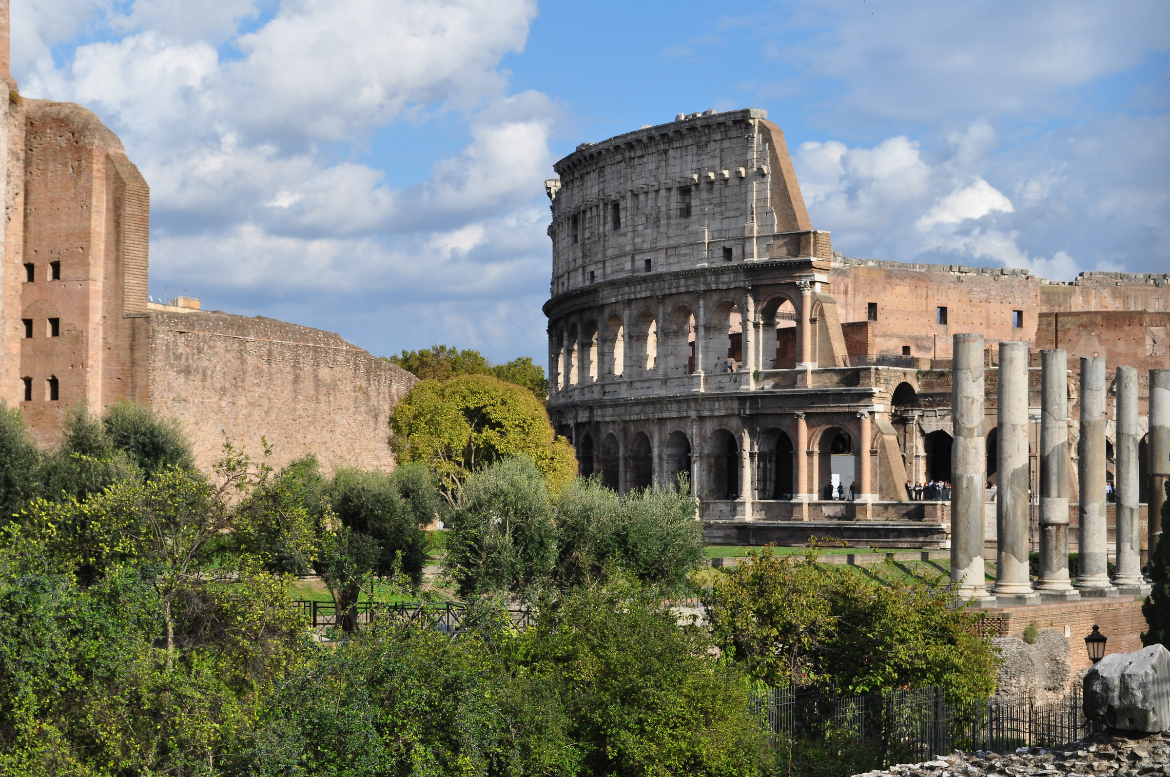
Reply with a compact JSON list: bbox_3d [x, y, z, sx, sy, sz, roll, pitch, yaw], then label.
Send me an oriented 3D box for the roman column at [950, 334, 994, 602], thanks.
[{"bbox_3d":[13.164,2.792,86.970,1.500,9.337,1.500,-1,-3,28],"label":"roman column"}]

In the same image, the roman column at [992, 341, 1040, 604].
[{"bbox_3d":[15.461,3.017,91.313,1.500,9.337,1.500,-1,-3,28],"label":"roman column"}]

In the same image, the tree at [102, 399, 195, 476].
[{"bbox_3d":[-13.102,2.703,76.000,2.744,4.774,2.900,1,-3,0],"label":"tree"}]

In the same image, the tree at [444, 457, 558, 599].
[{"bbox_3d":[-2.890,5.198,87.000,3.926,5.654,4.000,1,-3,0],"label":"tree"}]

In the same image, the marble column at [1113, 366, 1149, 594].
[{"bbox_3d":[22.350,3.693,104.340,1.500,9.337,1.500,-1,-3,28],"label":"marble column"}]

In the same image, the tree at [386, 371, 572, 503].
[{"bbox_3d":[-4.407,2.971,109.000,7.989,7.241,7.500,1,-3,0],"label":"tree"}]

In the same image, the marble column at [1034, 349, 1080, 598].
[{"bbox_3d":[17.757,3.243,95.655,1.500,9.337,1.500,-1,-3,28],"label":"marble column"}]

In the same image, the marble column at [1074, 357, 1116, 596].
[{"bbox_3d":[20.053,3.468,99.997,1.500,9.337,1.500,-1,-3,28],"label":"marble column"}]

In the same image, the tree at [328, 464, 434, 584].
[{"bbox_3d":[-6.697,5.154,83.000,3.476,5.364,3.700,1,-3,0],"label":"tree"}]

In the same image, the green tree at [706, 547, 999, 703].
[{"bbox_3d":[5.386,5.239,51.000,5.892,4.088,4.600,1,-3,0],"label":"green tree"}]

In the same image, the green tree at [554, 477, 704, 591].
[{"bbox_3d":[1.542,5.591,89.000,5.302,4.981,4.600,1,-3,0],"label":"green tree"}]

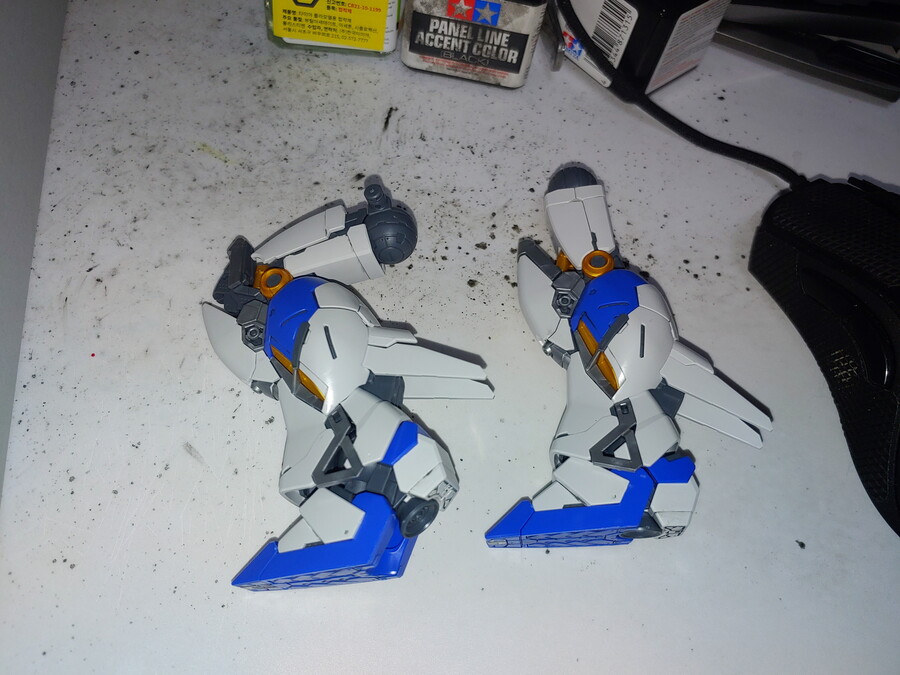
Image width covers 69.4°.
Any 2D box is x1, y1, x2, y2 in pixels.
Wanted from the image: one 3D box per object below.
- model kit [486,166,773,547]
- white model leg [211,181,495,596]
[{"bbox_3d":[0.045,-0.006,0.159,0.065,0.031,0.118,8,56,-3],"label":"model kit"},{"bbox_3d":[-0.023,0.002,0.144,0.060,0.031,0.099,-7,58,-13],"label":"white model leg"}]

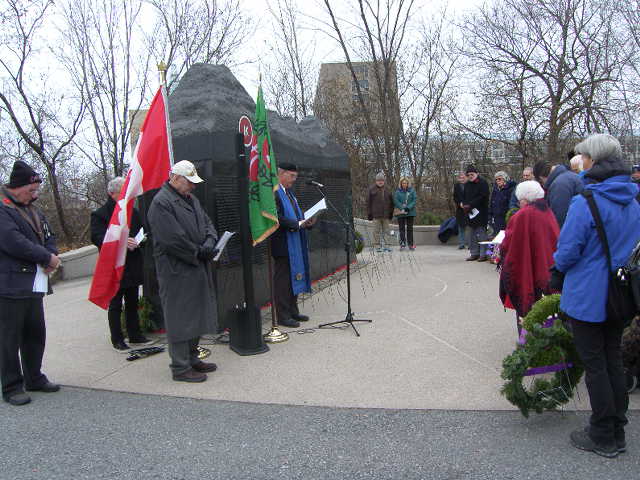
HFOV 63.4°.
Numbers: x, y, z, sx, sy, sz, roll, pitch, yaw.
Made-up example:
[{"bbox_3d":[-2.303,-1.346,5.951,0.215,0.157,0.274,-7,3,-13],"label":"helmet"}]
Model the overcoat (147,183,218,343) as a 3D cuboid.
[{"bbox_3d":[-1.088,0.178,4.095,0.430,1.220,0.520,1,7,23],"label":"overcoat"}]

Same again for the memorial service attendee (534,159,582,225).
[{"bbox_3d":[2.620,-0.013,5.644,0.480,1.700,0.550,2,7,24],"label":"memorial service attendee"}]

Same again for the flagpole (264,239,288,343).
[{"bbox_3d":[-0.501,-0.300,5.070,0.260,2.594,0.260,-3,6,0],"label":"flagpole"}]

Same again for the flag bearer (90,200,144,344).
[{"bbox_3d":[-1.922,0.193,5.066,0.420,1.660,0.540,3,7,38],"label":"flag bearer"}]

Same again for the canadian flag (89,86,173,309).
[{"bbox_3d":[-1.634,-0.366,4.463,0.720,1.900,0.300,-1,7,3],"label":"canadian flag"}]

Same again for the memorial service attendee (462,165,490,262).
[{"bbox_3d":[2.888,-0.513,9.614,0.540,1.760,0.400,4,8,37],"label":"memorial service attendee"}]

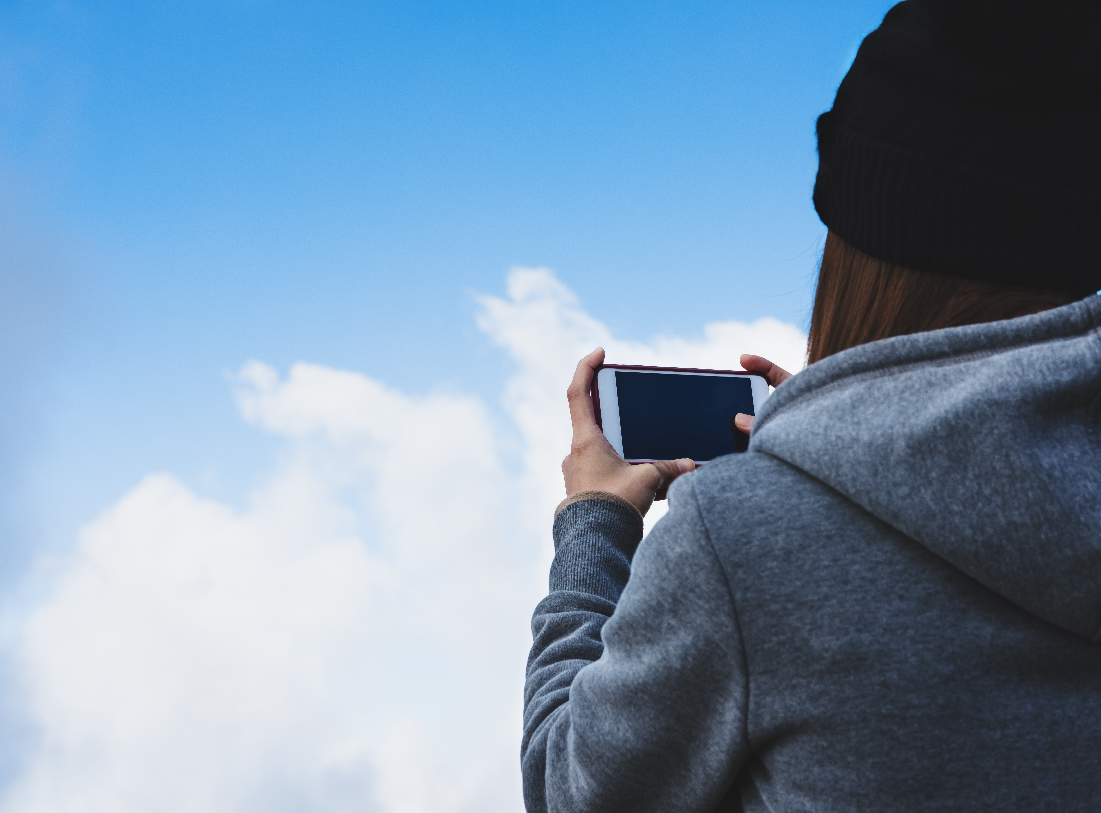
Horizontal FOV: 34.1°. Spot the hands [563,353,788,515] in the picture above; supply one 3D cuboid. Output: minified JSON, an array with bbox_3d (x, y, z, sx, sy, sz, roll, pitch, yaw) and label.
[{"bbox_3d":[0.107,0.019,1.385,0.215,0.132,0.105,5,-15,-25],"label":"hands"}]

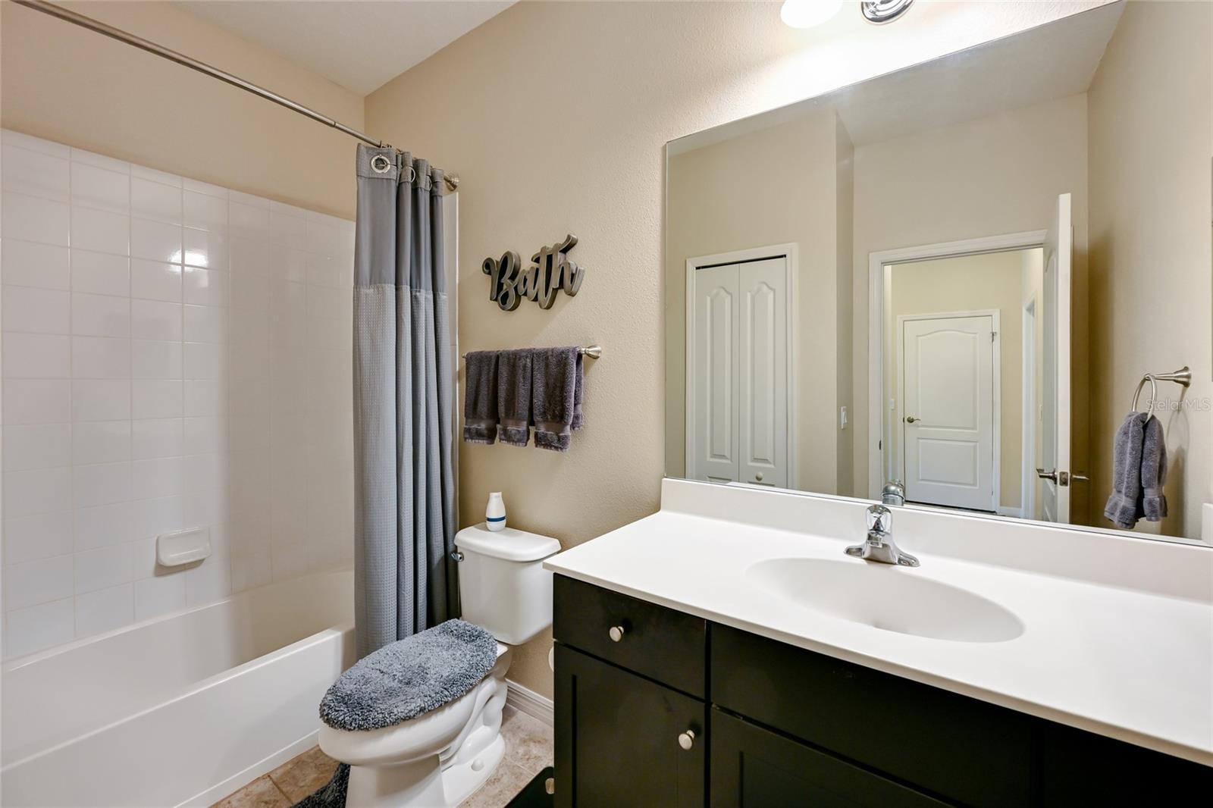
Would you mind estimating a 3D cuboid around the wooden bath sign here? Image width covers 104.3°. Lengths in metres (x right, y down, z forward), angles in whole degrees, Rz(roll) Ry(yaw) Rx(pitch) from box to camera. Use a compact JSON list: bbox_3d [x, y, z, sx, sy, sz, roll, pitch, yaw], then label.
[{"bbox_3d":[-0.294,-0.482,1.806,0.518,0.244,0.030,1,2,35],"label":"wooden bath sign"}]

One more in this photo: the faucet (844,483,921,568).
[{"bbox_3d":[0.595,0.285,1.029,0.148,0.129,0.150,1,2,35],"label":"faucet"}]

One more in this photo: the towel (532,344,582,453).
[{"bbox_3d":[-0.167,-0.018,1.654,0.203,0.355,0.070,1,2,35],"label":"towel"}]

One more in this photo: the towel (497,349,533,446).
[{"bbox_3d":[-0.327,-0.024,1.768,0.180,0.356,0.070,1,2,35],"label":"towel"}]

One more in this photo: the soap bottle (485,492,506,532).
[{"bbox_3d":[-0.429,0.417,1.833,0.077,0.142,0.077,0,1,0],"label":"soap bottle"}]

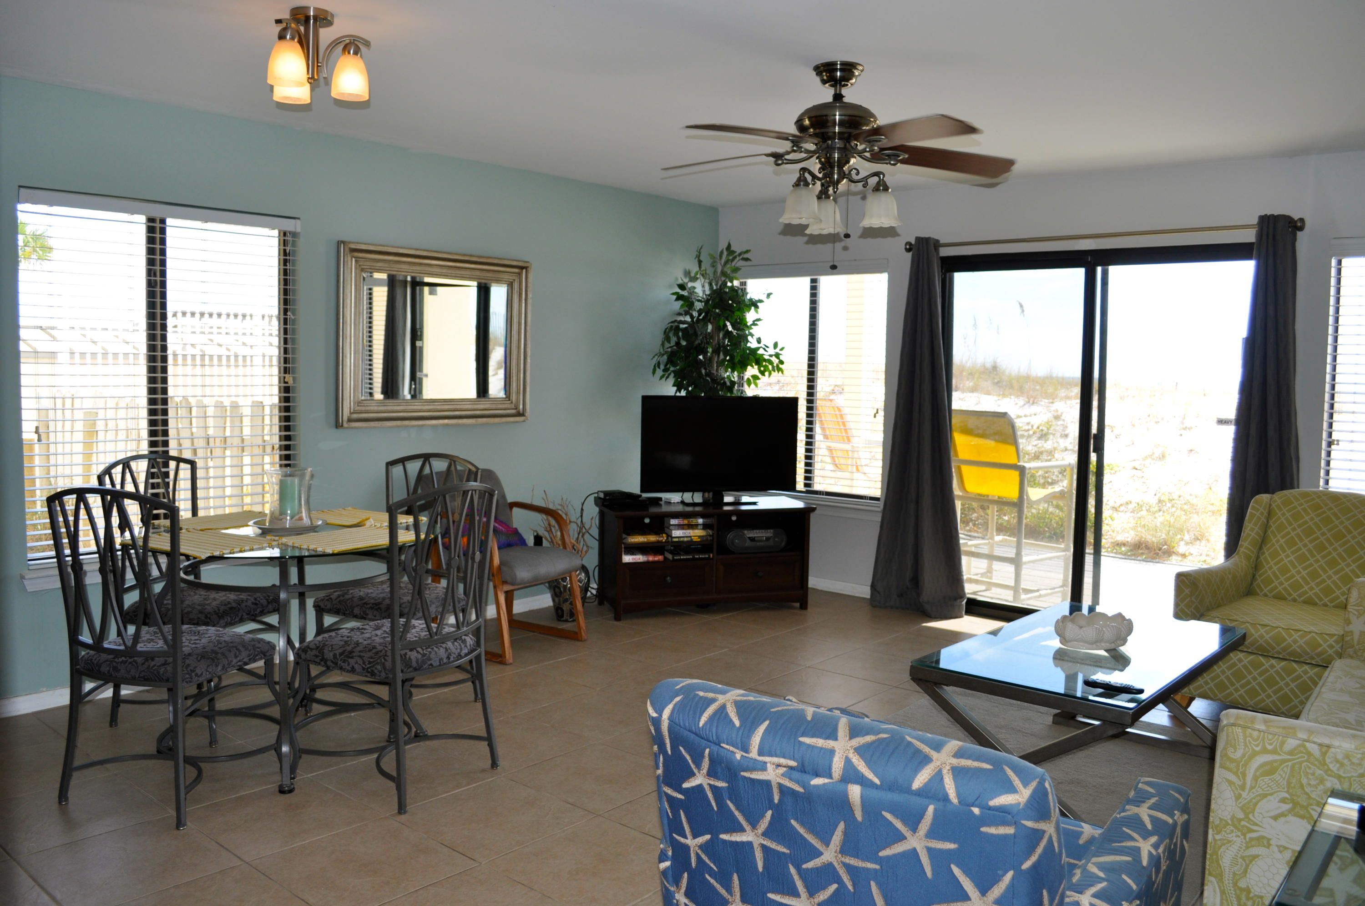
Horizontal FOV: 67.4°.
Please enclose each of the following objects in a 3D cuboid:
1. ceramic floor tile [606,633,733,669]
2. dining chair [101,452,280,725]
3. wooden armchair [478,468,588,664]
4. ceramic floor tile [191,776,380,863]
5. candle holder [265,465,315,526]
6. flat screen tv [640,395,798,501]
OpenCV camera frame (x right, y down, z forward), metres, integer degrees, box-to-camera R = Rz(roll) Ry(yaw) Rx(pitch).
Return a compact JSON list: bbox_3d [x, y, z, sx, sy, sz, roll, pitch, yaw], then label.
[{"bbox_3d":[-0.094,0.978,5.035,0.455,0.010,0.455,5,6,40],"label":"ceramic floor tile"},{"bbox_3d":[-1.805,0.520,3.833,0.550,0.985,0.475,2,5,15],"label":"dining chair"},{"bbox_3d":[-0.886,0.513,5.080,0.660,0.845,0.565,4,6,36],"label":"wooden armchair"},{"bbox_3d":[-1.207,1.099,3.077,0.455,0.010,0.455,5,6,40],"label":"ceramic floor tile"},{"bbox_3d":[-1.367,0.149,3.555,0.160,0.205,0.160,5,6,41],"label":"candle holder"},{"bbox_3d":[0.175,-0.001,6.071,0.960,0.635,0.220,0,5,-16],"label":"flat screen tv"}]

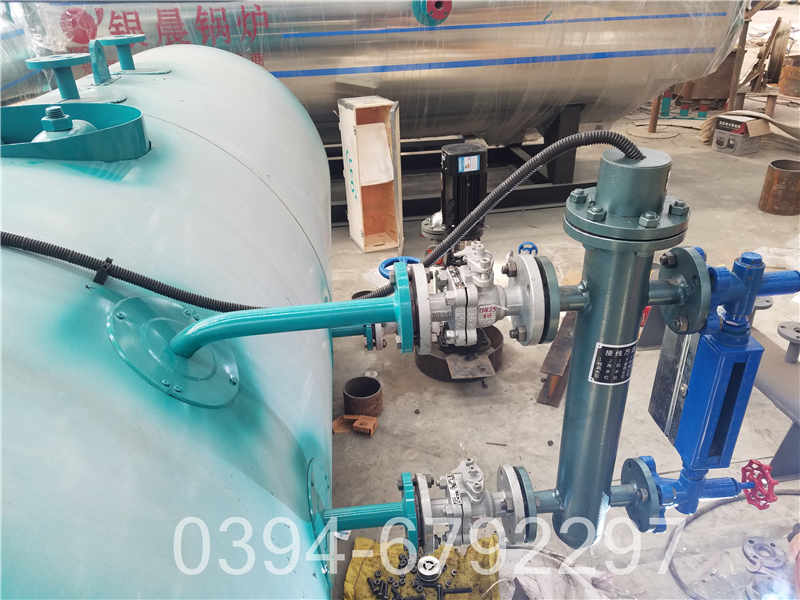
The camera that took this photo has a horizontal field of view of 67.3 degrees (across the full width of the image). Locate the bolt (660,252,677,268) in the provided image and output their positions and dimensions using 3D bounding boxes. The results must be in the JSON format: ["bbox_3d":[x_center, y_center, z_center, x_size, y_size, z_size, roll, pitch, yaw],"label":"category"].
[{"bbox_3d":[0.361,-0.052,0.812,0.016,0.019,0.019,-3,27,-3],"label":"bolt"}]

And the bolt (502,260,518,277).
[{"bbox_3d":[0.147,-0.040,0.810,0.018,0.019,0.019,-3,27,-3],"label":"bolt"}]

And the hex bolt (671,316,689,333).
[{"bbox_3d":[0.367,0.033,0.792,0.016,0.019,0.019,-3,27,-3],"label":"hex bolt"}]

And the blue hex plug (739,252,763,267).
[{"bbox_3d":[0.463,-0.054,0.790,0.025,0.012,0.025,-3,27,-3],"label":"blue hex plug"}]

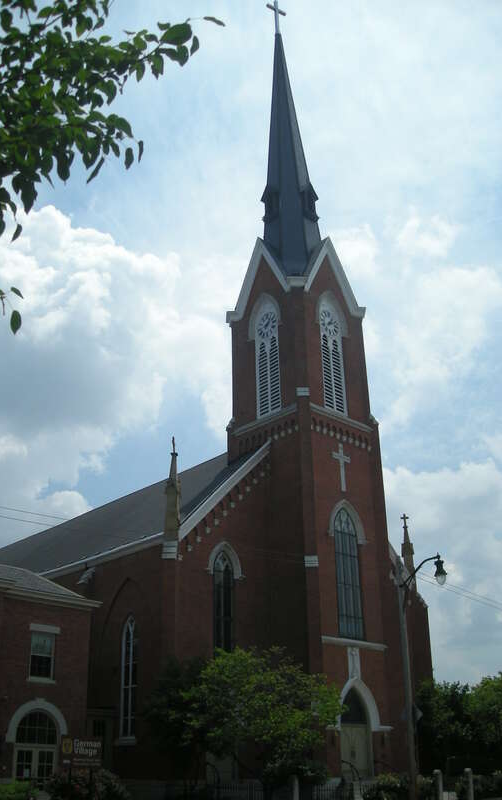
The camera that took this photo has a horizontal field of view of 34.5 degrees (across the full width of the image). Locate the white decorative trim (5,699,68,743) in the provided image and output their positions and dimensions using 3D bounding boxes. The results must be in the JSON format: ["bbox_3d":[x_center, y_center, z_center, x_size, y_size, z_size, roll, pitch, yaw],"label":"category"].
[{"bbox_3d":[-8.496,12.869,32.496,2.697,1.767,0.220,22,-34,-39],"label":"white decorative trim"}]

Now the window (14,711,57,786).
[{"bbox_3d":[-8.604,13.973,32.066,1.891,3.200,0.350,22,-34,-39],"label":"window"}]

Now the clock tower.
[{"bbox_3d":[2.852,-5.765,54.653,7.000,59.700,7.000,22,-34,-39],"label":"clock tower"}]

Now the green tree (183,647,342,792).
[{"bbox_3d":[0.484,13.293,32.941,6.200,6.300,5.900,-1,-25,0],"label":"green tree"}]

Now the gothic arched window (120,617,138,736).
[{"bbox_3d":[-5.737,13.493,39.472,0.300,5.600,1.250,22,-34,-39],"label":"gothic arched window"}]

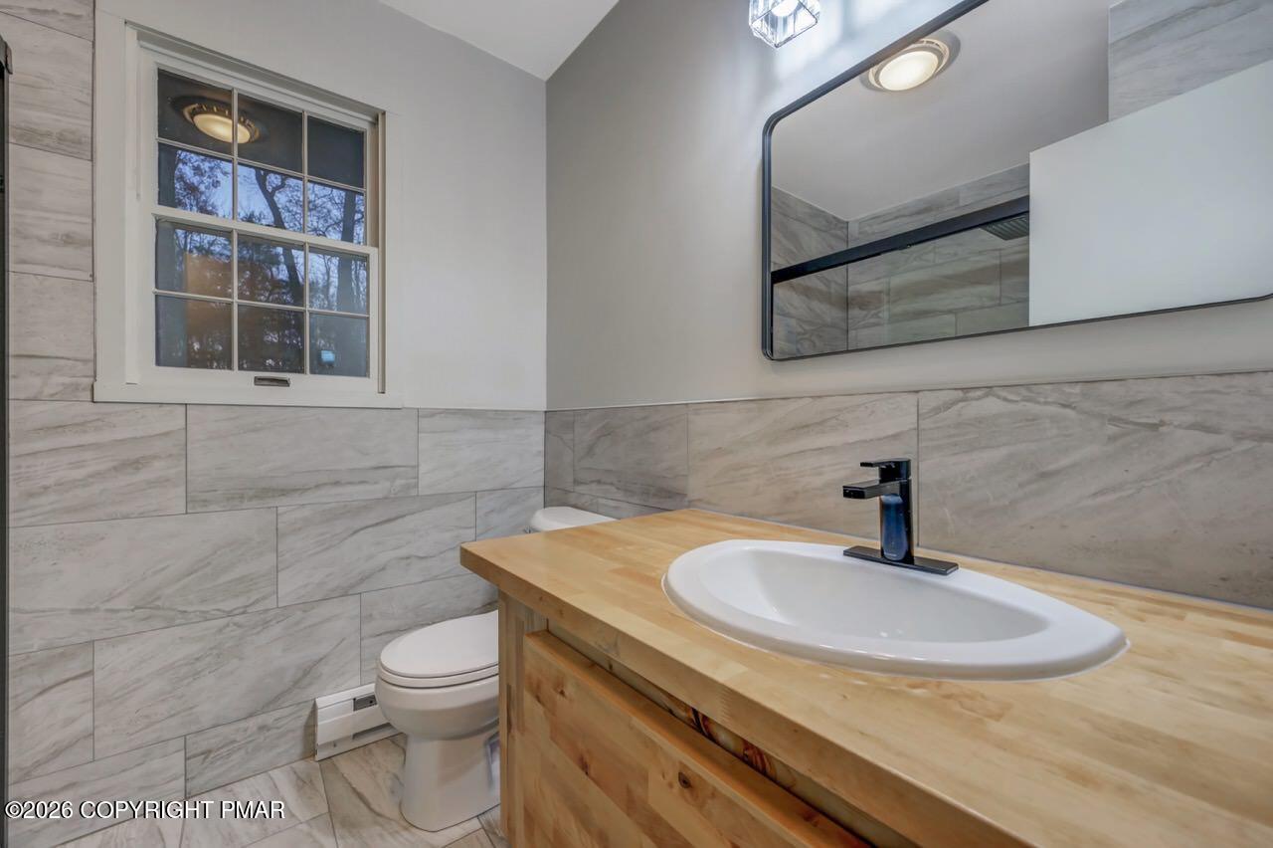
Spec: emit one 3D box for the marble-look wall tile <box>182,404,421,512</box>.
[{"bbox_3d":[-1.012,0.099,1.563,0.606,0.304,0.012,1,-1,-38],"label":"marble-look wall tile"}]

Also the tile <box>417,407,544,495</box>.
[{"bbox_3d":[-0.576,0.102,1.901,0.496,0.304,0.012,1,-1,-38],"label":"tile"}]

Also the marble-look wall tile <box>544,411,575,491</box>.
[{"bbox_3d":[-0.302,0.103,1.961,0.012,0.304,0.229,1,-1,-38],"label":"marble-look wall tile"}]

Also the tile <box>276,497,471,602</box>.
[{"bbox_3d":[-0.850,0.405,1.686,0.606,0.305,0.012,1,-1,-38],"label":"tile"}]

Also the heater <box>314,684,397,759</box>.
[{"bbox_3d":[-0.690,0.949,1.758,0.760,0.175,0.062,1,-1,-38],"label":"heater"}]

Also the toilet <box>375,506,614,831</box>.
[{"bbox_3d":[-0.405,0.671,1.492,0.690,0.729,0.470,1,-1,-38],"label":"toilet"}]

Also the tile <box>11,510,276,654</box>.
[{"bbox_3d":[-1.320,0.401,1.322,0.585,0.305,0.012,1,-1,-38],"label":"tile"}]

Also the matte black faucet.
[{"bbox_3d":[0.367,0.135,0.741,0.160,0.159,0.152,1,-1,-38],"label":"matte black faucet"}]

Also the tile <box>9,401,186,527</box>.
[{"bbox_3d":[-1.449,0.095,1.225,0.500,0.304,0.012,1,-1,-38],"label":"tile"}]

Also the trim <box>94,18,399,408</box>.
[{"bbox_3d":[-1.111,-0.557,1.501,0.727,1.004,0.050,1,-1,-38],"label":"trim"}]

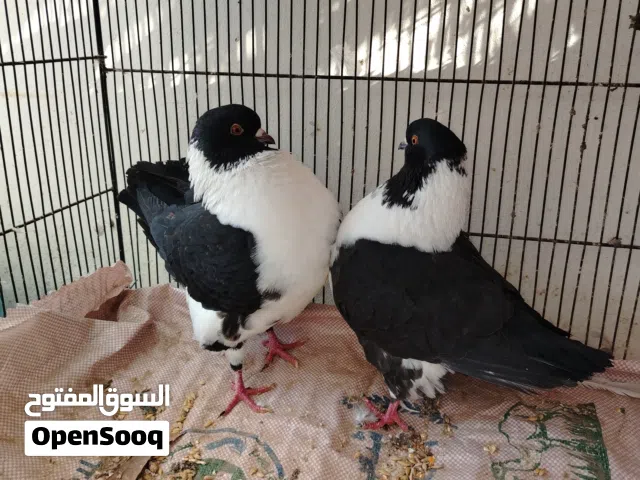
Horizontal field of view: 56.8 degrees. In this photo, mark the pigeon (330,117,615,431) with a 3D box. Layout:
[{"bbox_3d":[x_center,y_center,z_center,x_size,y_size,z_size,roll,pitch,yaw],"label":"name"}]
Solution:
[{"bbox_3d":[0.145,0.037,0.604,0.290,0.310,0.145,7,19,18],"label":"pigeon"}]

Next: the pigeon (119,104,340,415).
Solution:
[{"bbox_3d":[-0.110,-0.004,0.708,0.305,0.315,0.155,17,24,39],"label":"pigeon"}]

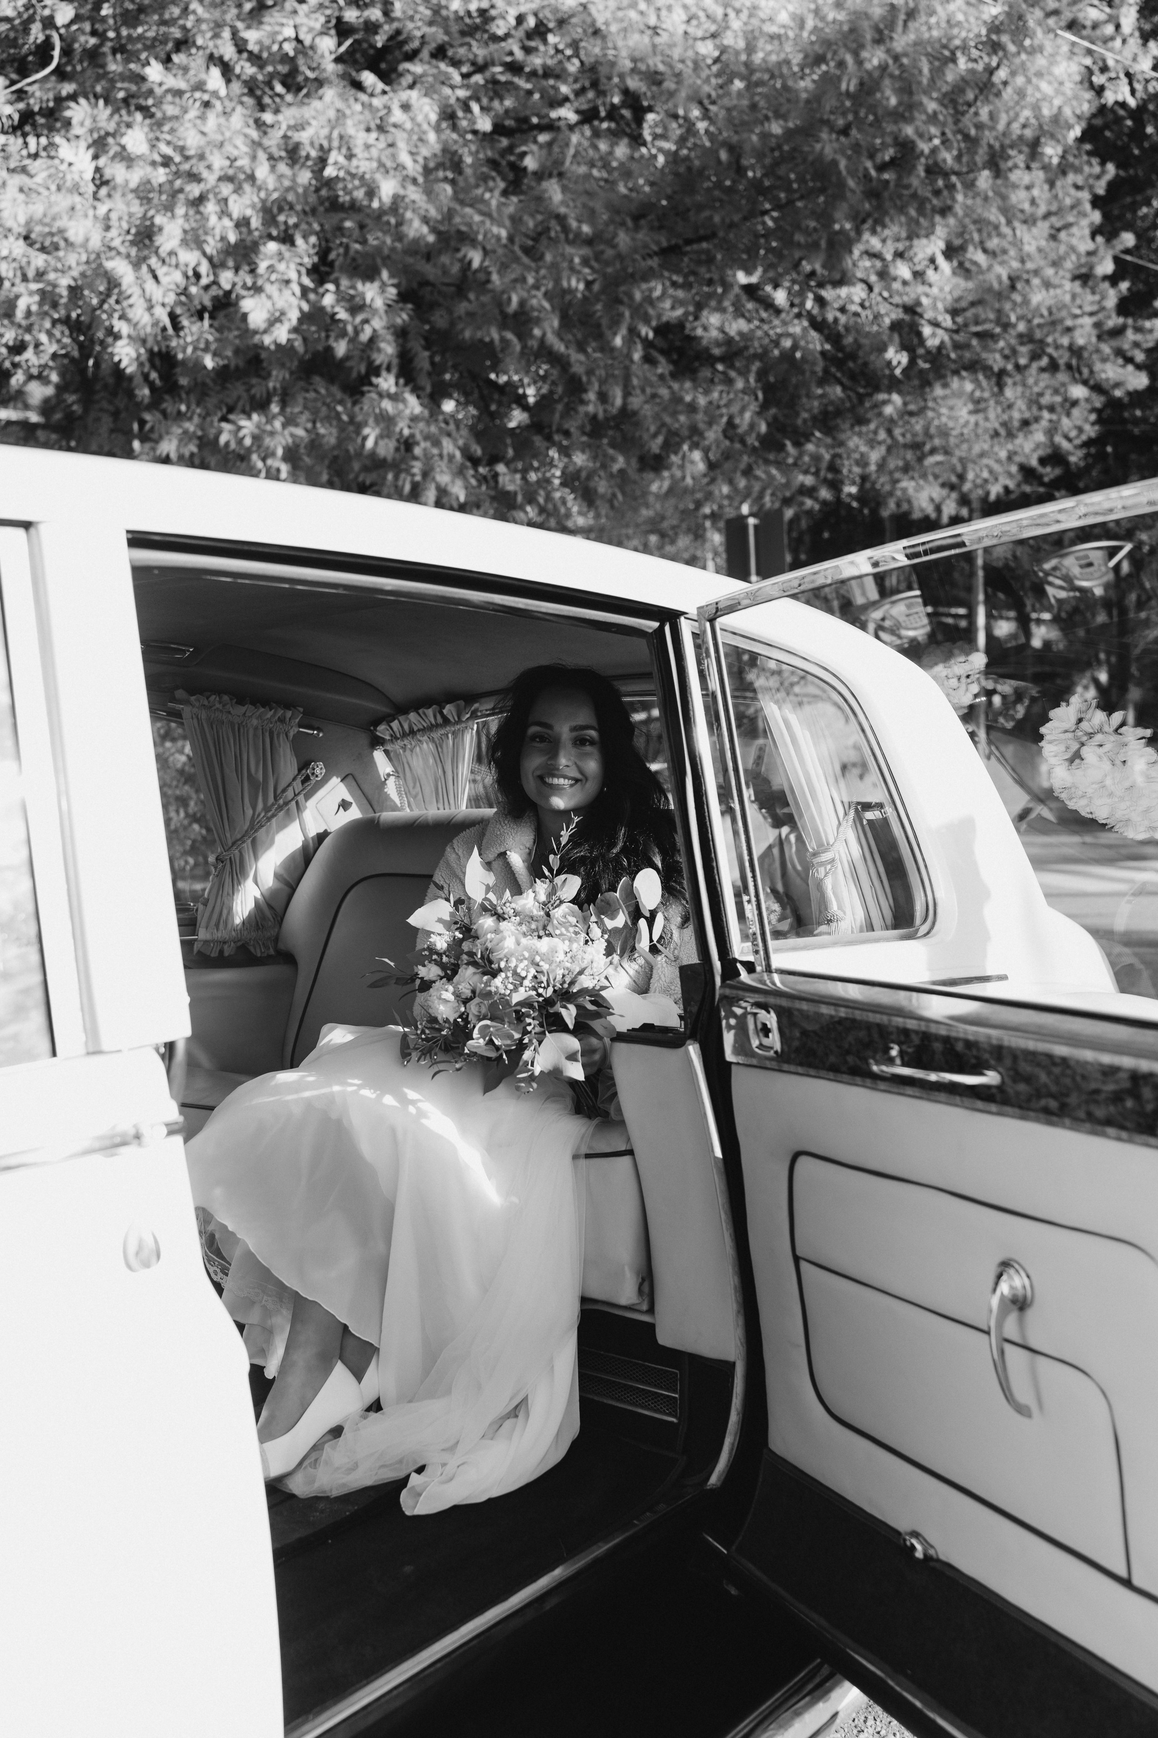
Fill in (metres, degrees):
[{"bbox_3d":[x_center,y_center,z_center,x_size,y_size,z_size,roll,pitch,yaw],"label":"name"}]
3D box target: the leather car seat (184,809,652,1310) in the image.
[{"bbox_3d":[-0.234,0.229,2.894,1.380,0.650,0.740,0,3,38],"label":"leather car seat"}]

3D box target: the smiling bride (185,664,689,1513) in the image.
[{"bbox_3d":[-0.195,0.236,2.530,0.620,1.100,0.840,-1,3,26],"label":"smiling bride"}]

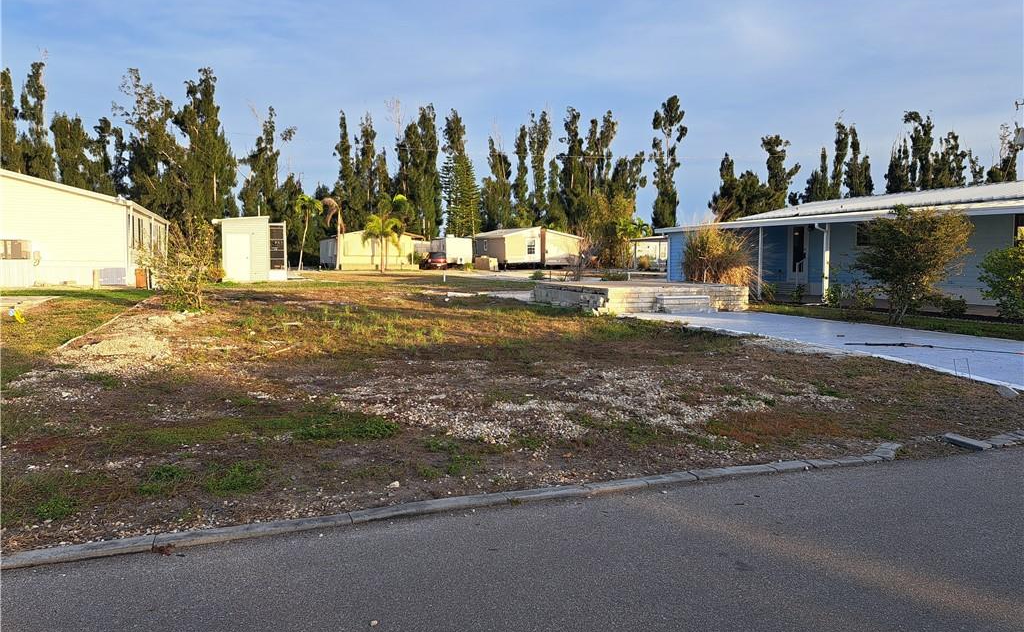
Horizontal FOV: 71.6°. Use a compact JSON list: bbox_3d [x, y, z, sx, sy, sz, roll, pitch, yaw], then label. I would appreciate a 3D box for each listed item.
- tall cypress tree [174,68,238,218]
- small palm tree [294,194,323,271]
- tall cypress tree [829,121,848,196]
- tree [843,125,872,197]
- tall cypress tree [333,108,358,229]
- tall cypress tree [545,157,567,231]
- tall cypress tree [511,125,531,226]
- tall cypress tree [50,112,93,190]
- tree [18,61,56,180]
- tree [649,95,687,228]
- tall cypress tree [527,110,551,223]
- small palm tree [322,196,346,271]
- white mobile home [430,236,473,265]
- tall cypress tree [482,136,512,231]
[{"bbox_3d":[-30.539,-14.447,70.120,6.400,19.470,6.080,0,5,0],"label":"tall cypress tree"},{"bbox_3d":[-16.060,-6.576,56.254,2.208,6.035,2.208,-1,5,-16],"label":"small palm tree"},{"bbox_3d":[47.605,-18.015,104.478,3.151,21.092,3.151,2,5,24],"label":"tall cypress tree"},{"bbox_3d":[44.427,-15.600,92.035,3.733,18.110,3.733,0,5,0],"label":"tree"},{"bbox_3d":[-18.350,-14.071,78.861,3.090,17.151,3.090,-1,5,-13],"label":"tall cypress tree"},{"bbox_3d":[5.196,-12.382,84.242,2.840,12.880,2.840,0,5,0],"label":"tall cypress tree"},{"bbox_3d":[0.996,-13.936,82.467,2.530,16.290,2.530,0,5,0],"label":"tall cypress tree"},{"bbox_3d":[-41.421,-11.575,66.128,3.950,14.450,3.750,0,5,0],"label":"tall cypress tree"},{"bbox_3d":[-45.301,-14.562,68.570,3.916,19.701,3.916,-3,6,-33],"label":"tree"},{"bbox_3d":[18.214,-15.934,83.981,4.322,20.087,4.322,0,5,0],"label":"tree"},{"bbox_3d":[3.199,-15.600,87.250,3.156,18.914,3.156,0,5,2],"label":"tall cypress tree"},{"bbox_3d":[-15.625,-7.215,62.217,2.110,6.440,2.110,0,5,0],"label":"small palm tree"},{"bbox_3d":[-5.701,-5.920,65.953,2.450,2.750,5.800,-2,5,-20],"label":"white mobile home"},{"bbox_3d":[-1.695,-12.534,78.239,3.383,14.245,3.383,0,5,0],"label":"tall cypress tree"}]

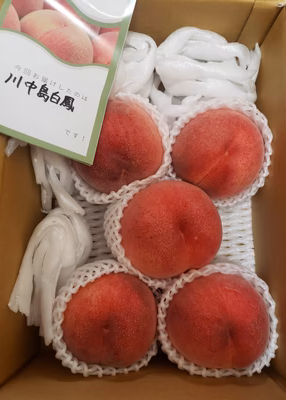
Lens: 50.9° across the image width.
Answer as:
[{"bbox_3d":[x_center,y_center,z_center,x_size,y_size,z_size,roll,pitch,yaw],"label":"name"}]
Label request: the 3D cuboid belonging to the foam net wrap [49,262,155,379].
[{"bbox_3d":[-0.035,0.105,0.276,0.097,0.074,0.098,0,82,0],"label":"foam net wrap"}]

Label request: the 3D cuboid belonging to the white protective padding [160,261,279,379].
[{"bbox_3d":[0.067,0.107,0.276,0.101,0.074,0.098,0,82,0],"label":"white protective padding"}]

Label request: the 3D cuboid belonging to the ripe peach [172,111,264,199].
[{"bbox_3d":[0.071,-0.044,0.289,0.085,0.080,0.085,0,82,0],"label":"ripe peach"}]

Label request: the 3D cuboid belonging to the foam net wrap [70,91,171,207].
[{"bbox_3d":[-0.021,-0.049,0.295,0.097,0.074,0.100,0,82,0],"label":"foam net wrap"}]

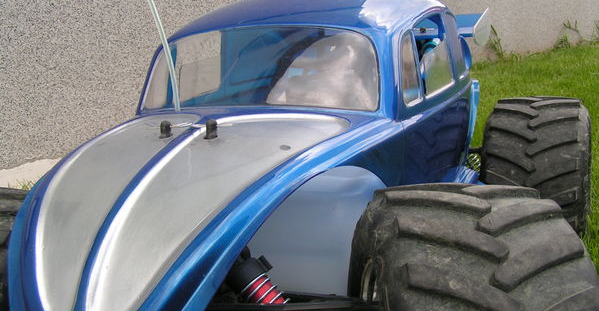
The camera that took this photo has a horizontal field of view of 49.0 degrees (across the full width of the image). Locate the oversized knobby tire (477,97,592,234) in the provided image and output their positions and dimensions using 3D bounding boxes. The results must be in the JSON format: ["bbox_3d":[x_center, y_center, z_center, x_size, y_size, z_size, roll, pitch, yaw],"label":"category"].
[{"bbox_3d":[0.300,0.015,0.819,0.113,0.176,0.176,2,12,25],"label":"oversized knobby tire"}]

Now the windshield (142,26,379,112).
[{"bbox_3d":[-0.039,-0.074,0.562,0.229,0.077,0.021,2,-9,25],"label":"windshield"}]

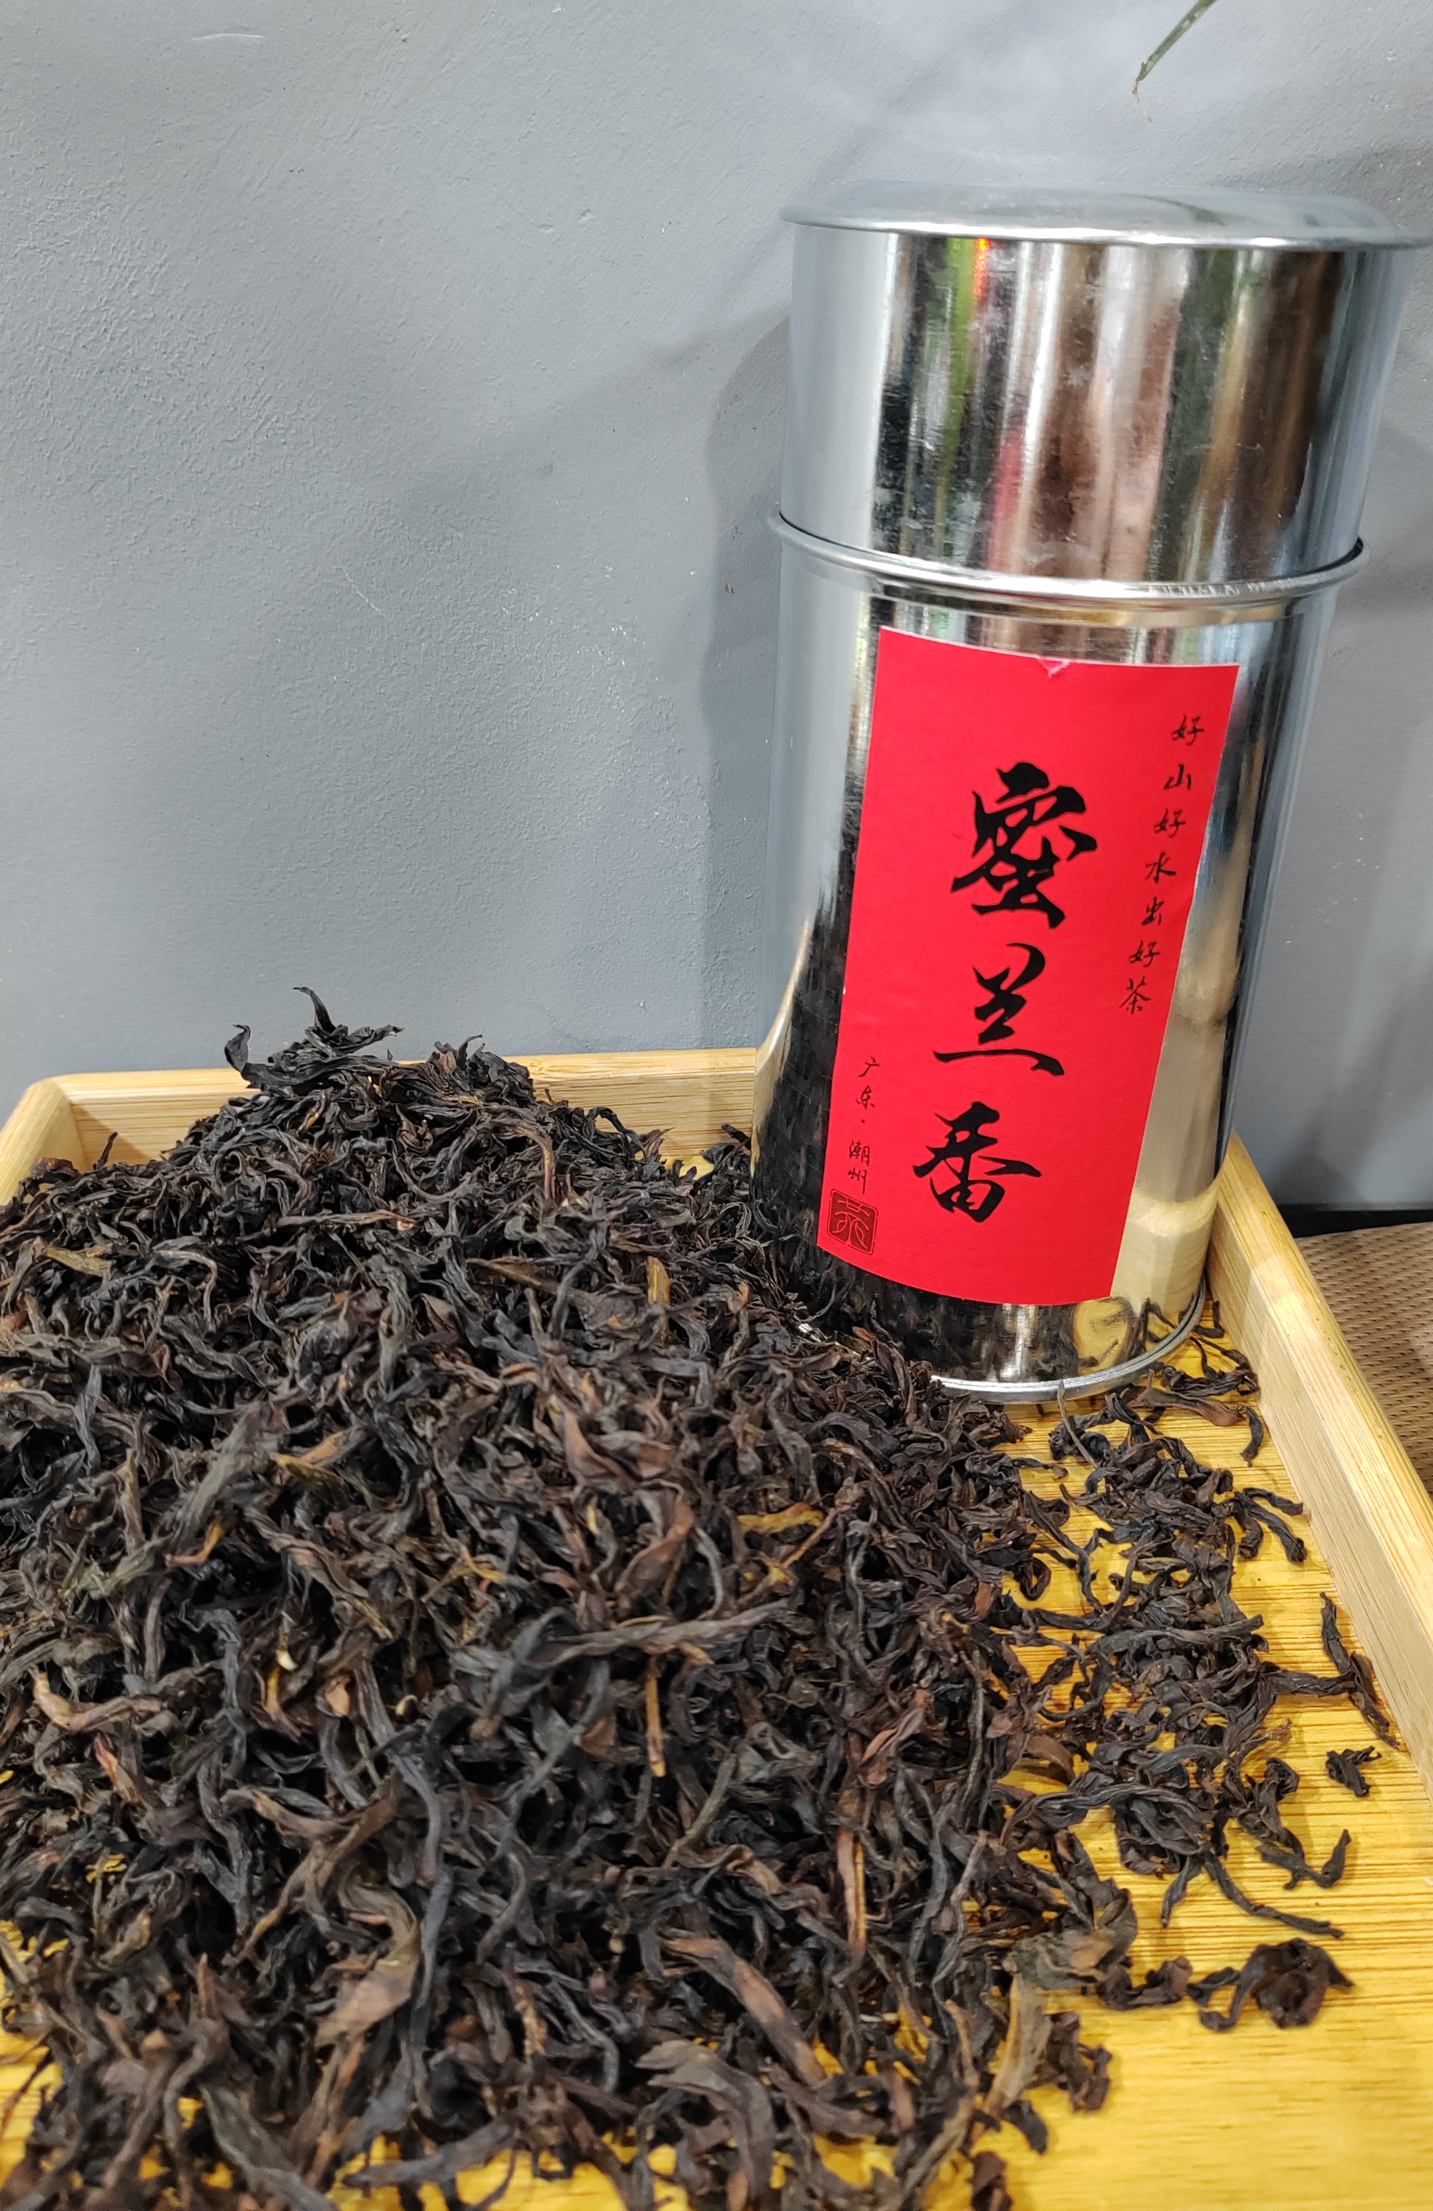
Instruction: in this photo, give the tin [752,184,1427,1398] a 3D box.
[{"bbox_3d":[0.058,-0.057,0.326,0.103,0.207,0.103,7,32,8],"label":"tin"}]

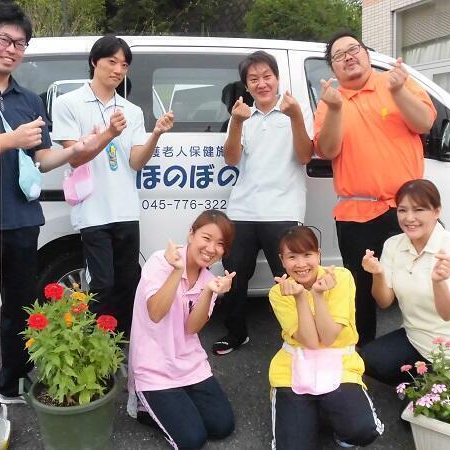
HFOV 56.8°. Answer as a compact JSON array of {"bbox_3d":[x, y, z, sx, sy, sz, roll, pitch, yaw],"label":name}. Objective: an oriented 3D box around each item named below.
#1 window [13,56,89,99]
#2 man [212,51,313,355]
[{"bbox_3d":[-0.917,-0.719,2.292,0.680,0.420,0.070,-2,7,-10],"label":"window"},{"bbox_3d":[0.194,-0.076,2.206,0.500,1.640,0.420,0,6,3],"label":"man"}]

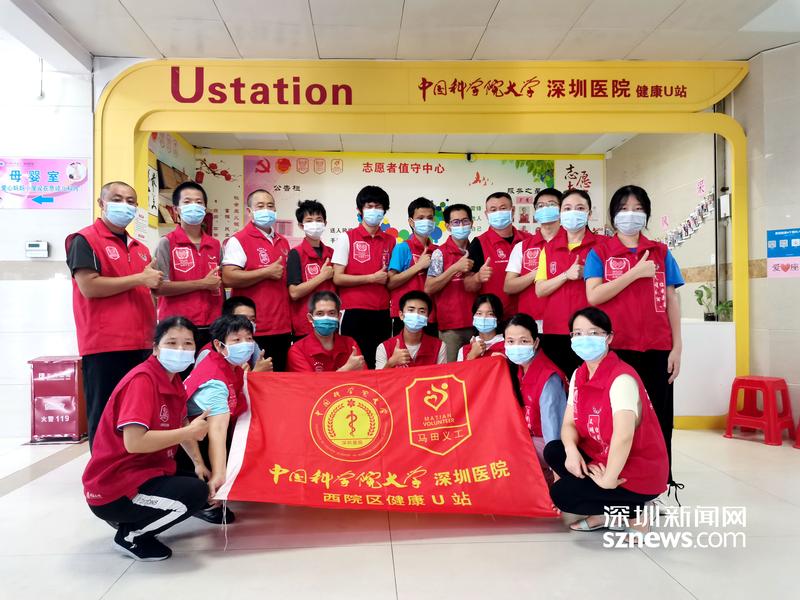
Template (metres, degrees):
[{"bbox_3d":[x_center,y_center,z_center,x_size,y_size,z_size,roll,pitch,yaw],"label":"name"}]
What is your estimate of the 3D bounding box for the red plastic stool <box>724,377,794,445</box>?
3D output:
[{"bbox_3d":[2.635,0.786,4.390,0.340,0.440,0.340,0,0,-38],"label":"red plastic stool"}]

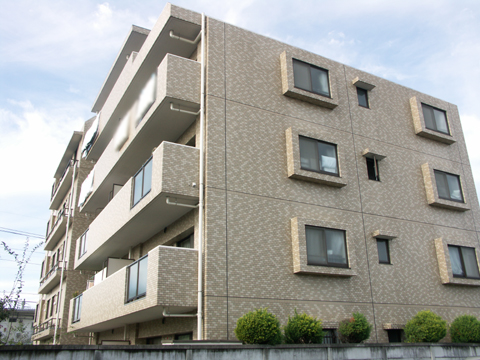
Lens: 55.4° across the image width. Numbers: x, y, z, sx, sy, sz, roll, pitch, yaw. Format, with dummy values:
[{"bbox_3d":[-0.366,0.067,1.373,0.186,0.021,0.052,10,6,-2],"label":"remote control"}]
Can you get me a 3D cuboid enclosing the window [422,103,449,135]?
[{"bbox_3d":[7.551,-2.324,17.638,1.250,1.000,0.100,10,-24,-27],"label":"window"}]

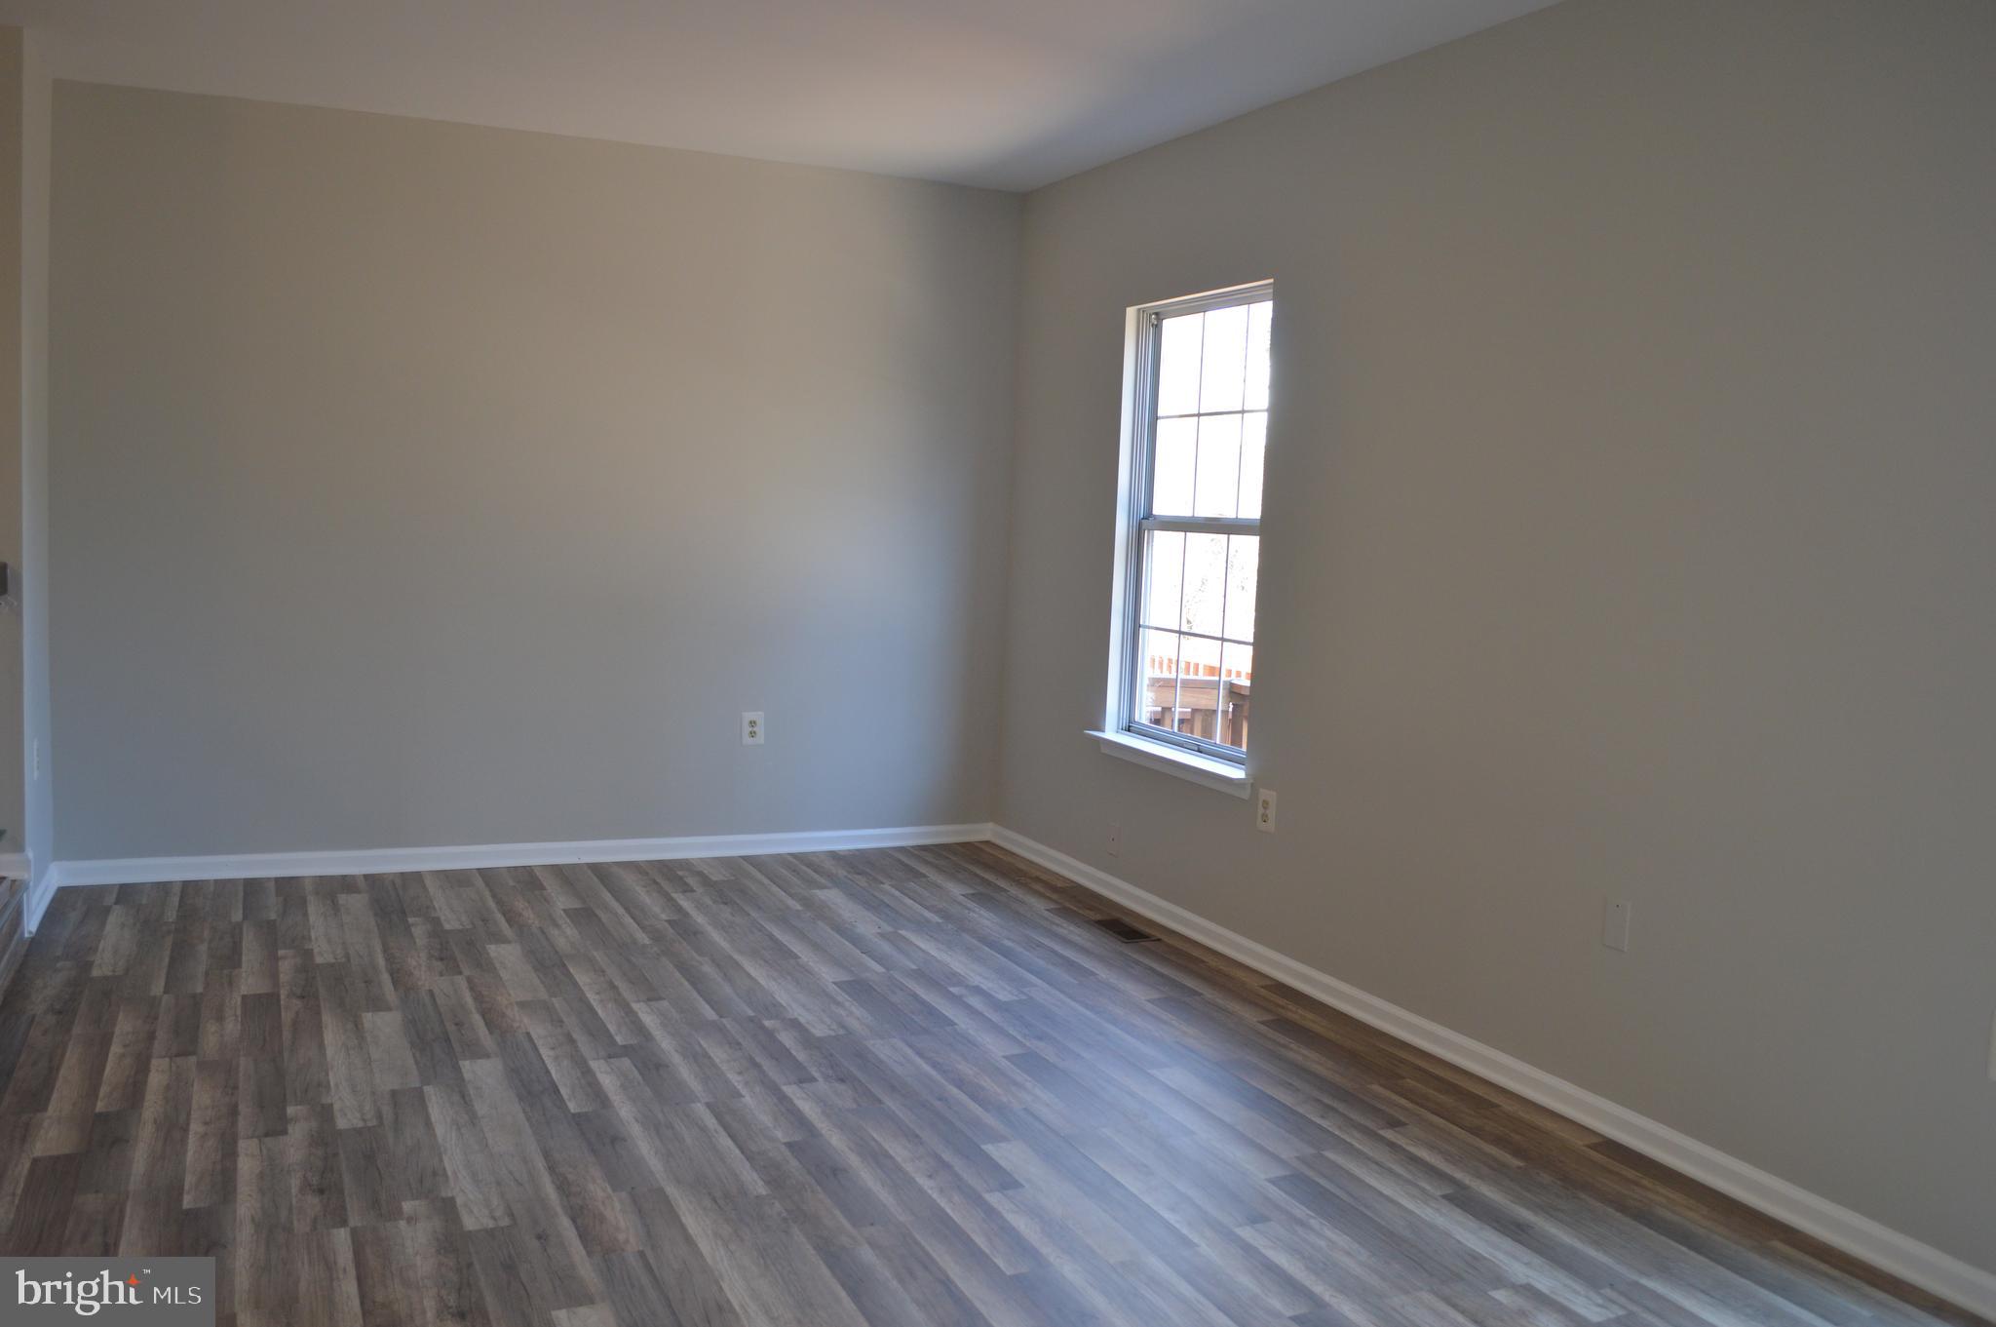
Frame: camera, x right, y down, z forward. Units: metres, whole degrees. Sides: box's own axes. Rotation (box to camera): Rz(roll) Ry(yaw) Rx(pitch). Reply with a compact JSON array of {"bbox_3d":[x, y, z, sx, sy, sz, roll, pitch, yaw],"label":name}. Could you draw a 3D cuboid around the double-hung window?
[{"bbox_3d":[0.619,-0.419,4.595,0.120,1.390,0.800,0,6,-26],"label":"double-hung window"}]

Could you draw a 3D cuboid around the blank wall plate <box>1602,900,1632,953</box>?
[{"bbox_3d":[1.284,0.543,3.107,0.007,0.108,0.067,0,6,-26],"label":"blank wall plate"}]

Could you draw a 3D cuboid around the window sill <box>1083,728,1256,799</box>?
[{"bbox_3d":[0.539,0.311,4.601,0.120,0.070,0.950,0,6,-26],"label":"window sill"}]

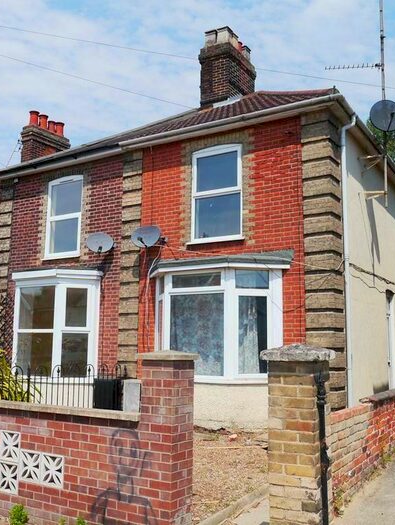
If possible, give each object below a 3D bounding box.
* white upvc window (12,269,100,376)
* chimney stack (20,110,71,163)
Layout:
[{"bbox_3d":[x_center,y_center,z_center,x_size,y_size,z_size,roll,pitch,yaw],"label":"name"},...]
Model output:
[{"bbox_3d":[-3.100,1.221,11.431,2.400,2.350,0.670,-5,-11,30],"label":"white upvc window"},{"bbox_3d":[-4.866,-3.752,18.140,0.540,1.920,1.650,-5,-11,30],"label":"chimney stack"}]

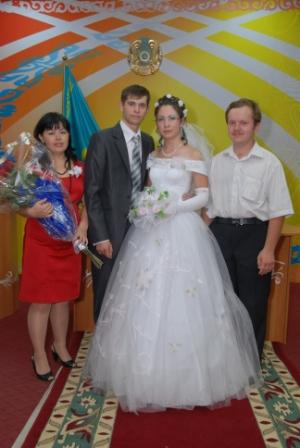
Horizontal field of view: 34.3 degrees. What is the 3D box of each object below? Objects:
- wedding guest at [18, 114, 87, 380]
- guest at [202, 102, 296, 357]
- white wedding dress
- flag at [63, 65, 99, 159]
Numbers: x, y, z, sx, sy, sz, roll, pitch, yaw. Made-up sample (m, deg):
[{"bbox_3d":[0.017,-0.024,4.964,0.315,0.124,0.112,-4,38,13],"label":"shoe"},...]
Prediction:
[{"bbox_3d":[-0.605,0.129,3.045,0.420,1.620,0.420,-3,10,-18],"label":"wedding guest"},{"bbox_3d":[0.635,0.061,3.176,0.550,1.710,0.360,4,10,20],"label":"guest"},{"bbox_3d":[0.145,0.269,2.968,1.050,1.370,0.950,2,10,14],"label":"white wedding dress"},{"bbox_3d":[-0.570,-0.734,4.440,0.450,1.350,0.280,-2,10,-10],"label":"flag"}]

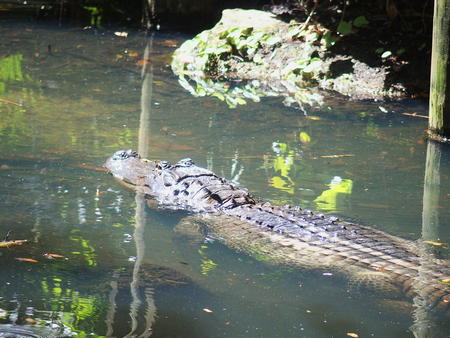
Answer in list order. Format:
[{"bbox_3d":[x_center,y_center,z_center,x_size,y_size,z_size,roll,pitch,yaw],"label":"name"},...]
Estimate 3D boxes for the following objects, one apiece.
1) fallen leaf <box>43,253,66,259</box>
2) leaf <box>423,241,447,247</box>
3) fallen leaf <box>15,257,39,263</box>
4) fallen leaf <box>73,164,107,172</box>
[{"bbox_3d":[-0.377,0.188,8.614,0.061,0.010,0.021,8,13,37],"label":"fallen leaf"},{"bbox_3d":[0.470,0.164,8.753,0.060,0.010,0.021,6,12,32],"label":"leaf"},{"bbox_3d":[-0.434,0.196,8.569,0.071,0.010,0.018,8,13,40],"label":"fallen leaf"},{"bbox_3d":[-0.337,-0.005,9.714,0.110,0.010,0.032,7,12,36],"label":"fallen leaf"}]

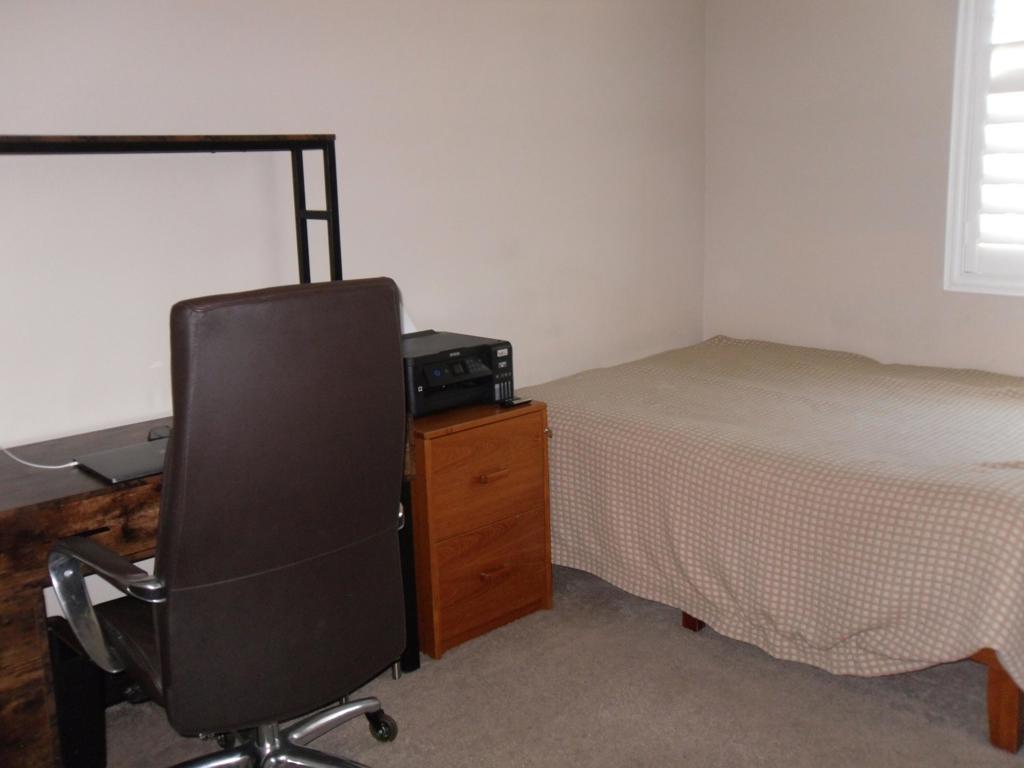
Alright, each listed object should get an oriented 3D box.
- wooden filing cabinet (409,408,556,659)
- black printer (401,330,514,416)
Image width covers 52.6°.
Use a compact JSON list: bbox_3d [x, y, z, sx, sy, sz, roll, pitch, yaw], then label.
[{"bbox_3d":[-0.214,0.401,3.271,0.476,0.676,0.470,-12,16,-41],"label":"wooden filing cabinet"},{"bbox_3d":[-0.253,-0.042,3.290,0.374,0.186,0.352,-11,15,-36],"label":"black printer"}]

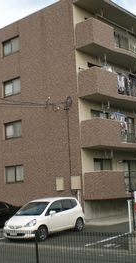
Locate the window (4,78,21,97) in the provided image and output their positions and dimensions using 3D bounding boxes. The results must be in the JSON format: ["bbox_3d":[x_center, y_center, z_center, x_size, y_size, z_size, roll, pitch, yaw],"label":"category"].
[{"bbox_3d":[-3.703,-2.895,25.586,1.640,1.060,0.130,-10,-11,39],"label":"window"}]

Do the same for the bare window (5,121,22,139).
[{"bbox_3d":[-3.578,-0.069,25.176,1.640,1.060,0.130,-10,-11,39],"label":"bare window"}]

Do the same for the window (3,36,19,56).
[{"bbox_3d":[-3.837,-5.707,26.001,1.640,1.060,0.130,-10,-11,39],"label":"window"}]

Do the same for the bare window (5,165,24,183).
[{"bbox_3d":[-3.443,2.765,24.758,1.640,1.060,0.130,-10,-11,39],"label":"bare window"}]

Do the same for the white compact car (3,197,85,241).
[{"bbox_3d":[-0.939,3.727,16.544,1.680,1.525,3.830,-10,-9,38],"label":"white compact car"}]

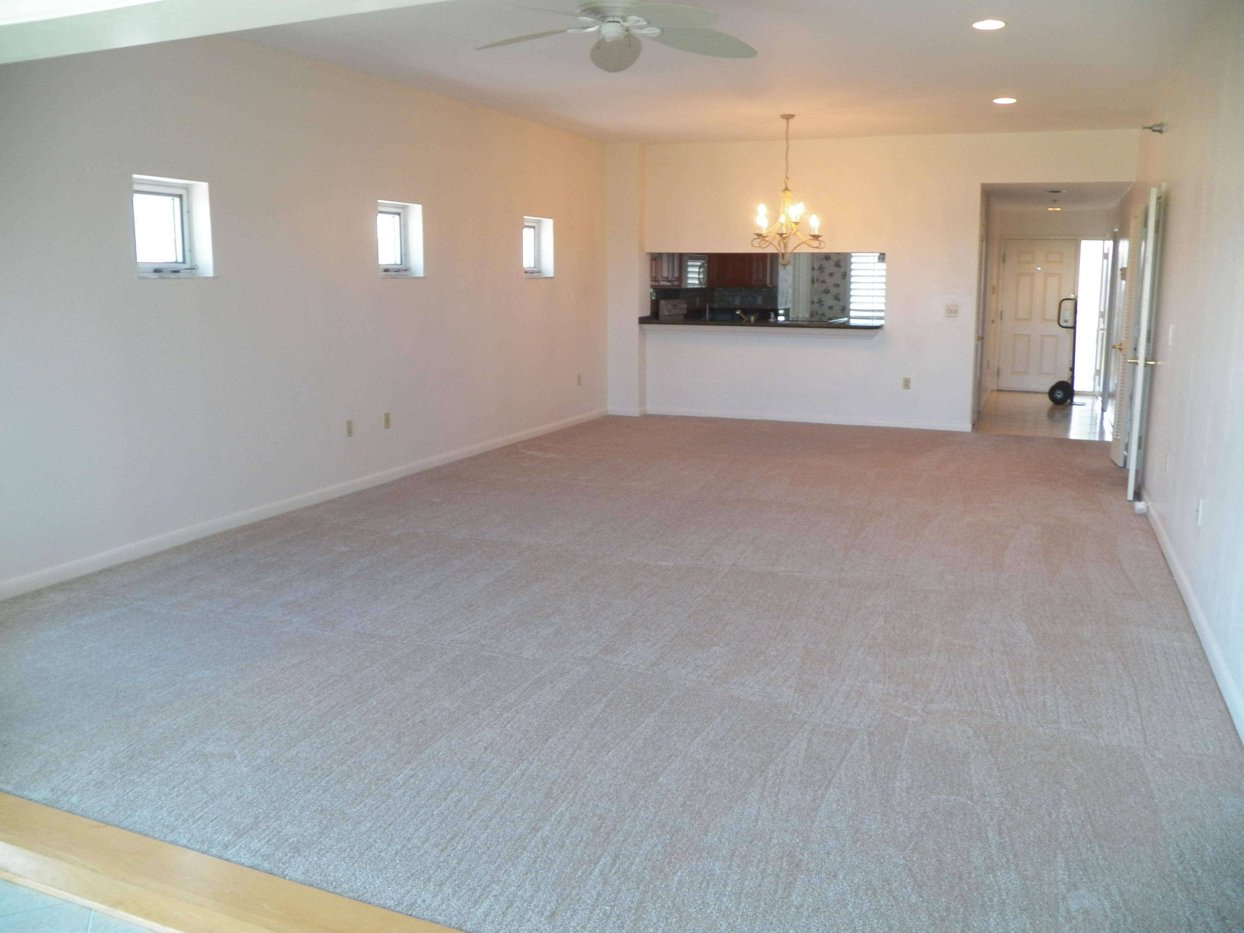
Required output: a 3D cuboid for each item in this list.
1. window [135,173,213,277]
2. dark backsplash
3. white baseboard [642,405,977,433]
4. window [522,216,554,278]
[{"bbox_3d":[-2.446,-1.280,5.374,0.150,0.520,0.530,4,12,23],"label":"window"},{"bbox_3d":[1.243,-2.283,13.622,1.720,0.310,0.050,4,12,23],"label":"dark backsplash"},{"bbox_3d":[1.786,-0.490,10.243,3.380,0.088,0.020,4,12,23],"label":"white baseboard"},{"bbox_3d":[-0.818,-1.992,9.150,0.150,0.540,0.550,4,12,23],"label":"window"}]

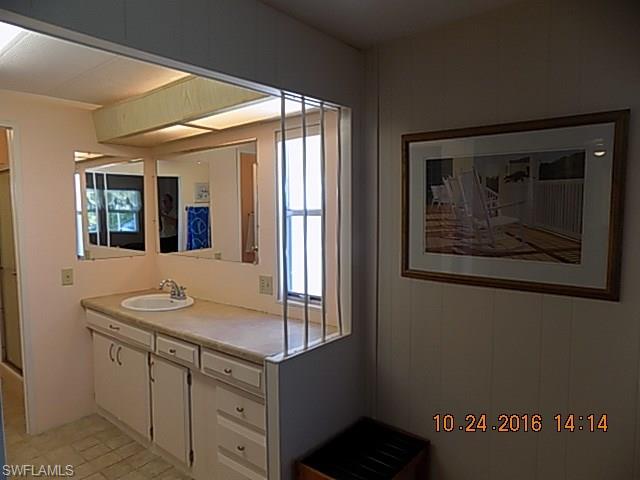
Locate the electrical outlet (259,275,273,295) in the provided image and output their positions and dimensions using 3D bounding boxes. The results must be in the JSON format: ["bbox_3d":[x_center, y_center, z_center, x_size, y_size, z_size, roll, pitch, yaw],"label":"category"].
[{"bbox_3d":[-0.339,0.286,2.659,0.114,0.114,0.010,3,5,39],"label":"electrical outlet"}]

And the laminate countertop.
[{"bbox_3d":[-0.813,0.481,2.695,1.929,0.040,0.570,3,5,39],"label":"laminate countertop"}]

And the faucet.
[{"bbox_3d":[-1.059,0.360,3.045,0.150,0.125,0.155,-3,5,-39],"label":"faucet"}]

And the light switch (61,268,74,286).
[{"bbox_3d":[-1.784,0.267,3.011,0.008,0.114,0.070,3,5,39],"label":"light switch"}]

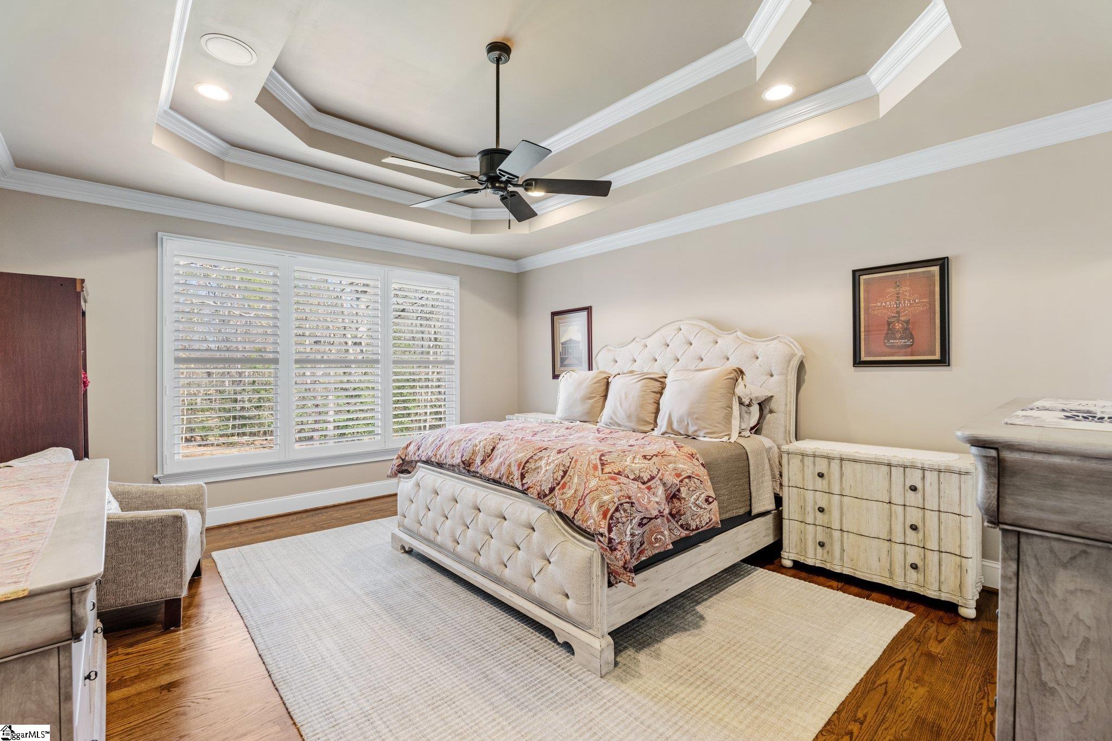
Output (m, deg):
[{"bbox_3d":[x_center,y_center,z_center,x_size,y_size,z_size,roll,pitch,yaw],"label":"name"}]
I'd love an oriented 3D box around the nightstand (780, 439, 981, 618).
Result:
[{"bbox_3d":[2.075,0.927,3.177,0.550,0.806,1.003,0,0,-43],"label":"nightstand"}]

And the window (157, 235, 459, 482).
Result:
[{"bbox_3d":[-2.150,-0.104,4.870,2.760,1.995,0.119,0,0,-43],"label":"window"}]

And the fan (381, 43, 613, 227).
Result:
[{"bbox_3d":[-0.347,-1.462,2.907,1.298,0.857,1.298,0,0,-43],"label":"fan"}]

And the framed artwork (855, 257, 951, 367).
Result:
[{"bbox_3d":[2.338,-0.377,3.374,0.033,0.700,0.550,0,0,-43],"label":"framed artwork"}]

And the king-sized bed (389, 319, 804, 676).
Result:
[{"bbox_3d":[0.343,0.440,3.745,2.376,1.777,2.143,0,0,-43],"label":"king-sized bed"}]

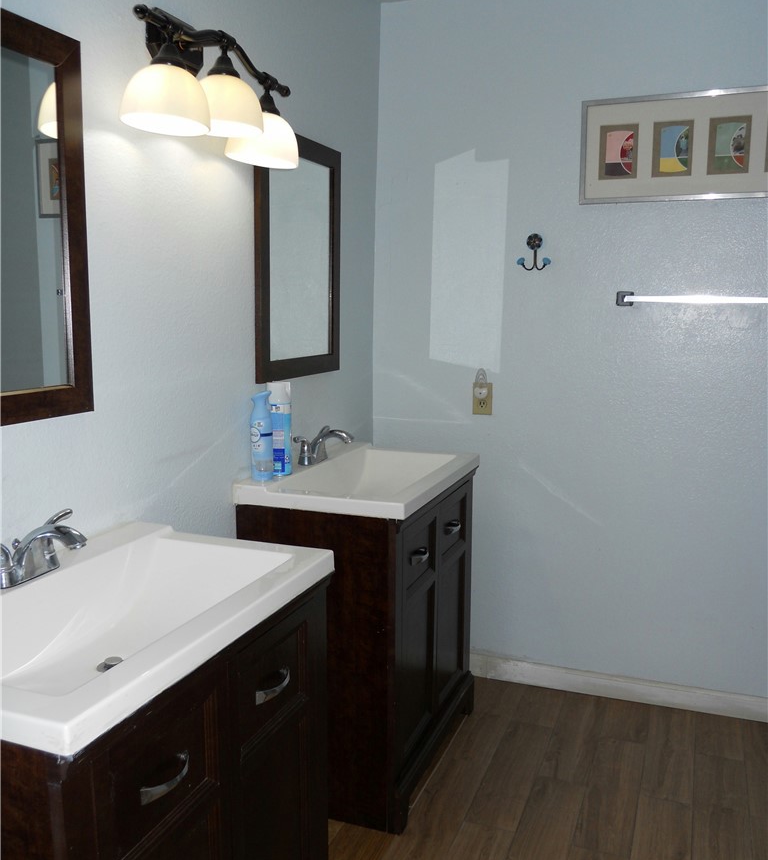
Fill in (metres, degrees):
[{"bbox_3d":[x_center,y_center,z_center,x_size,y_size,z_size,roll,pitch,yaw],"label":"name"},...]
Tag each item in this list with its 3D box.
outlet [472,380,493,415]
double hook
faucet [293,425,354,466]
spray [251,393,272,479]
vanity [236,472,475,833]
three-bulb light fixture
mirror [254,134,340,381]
[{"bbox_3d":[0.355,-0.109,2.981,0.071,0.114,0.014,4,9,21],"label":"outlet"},{"bbox_3d":[0.516,-0.608,2.827,0.112,0.125,0.050,4,9,21],"label":"double hook"},{"bbox_3d":[-0.169,0.049,2.516,0.172,0.107,0.240,4,9,21],"label":"faucet"},{"bbox_3d":[-0.333,0.017,2.277,0.060,0.238,0.058,0,8,0],"label":"spray"},{"bbox_3d":[-0.043,0.588,2.540,0.482,0.857,0.720,4,9,21],"label":"vanity"},{"bbox_3d":[-0.376,-0.755,1.809,0.220,0.283,0.610,4,9,21],"label":"three-bulb light fixture"},{"bbox_3d":[-0.246,-0.510,2.470,0.022,0.699,0.534,4,9,21],"label":"mirror"}]

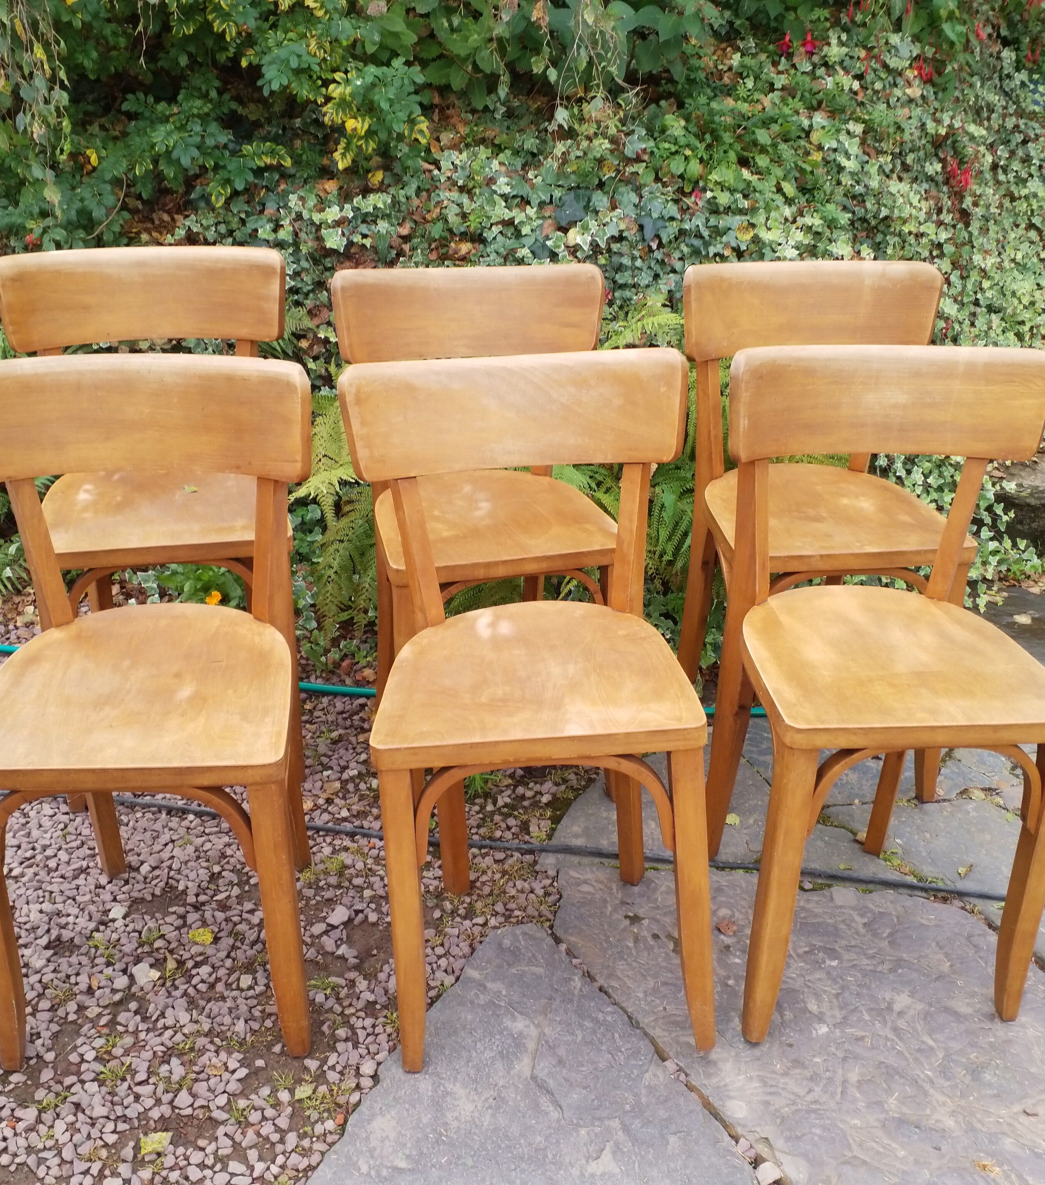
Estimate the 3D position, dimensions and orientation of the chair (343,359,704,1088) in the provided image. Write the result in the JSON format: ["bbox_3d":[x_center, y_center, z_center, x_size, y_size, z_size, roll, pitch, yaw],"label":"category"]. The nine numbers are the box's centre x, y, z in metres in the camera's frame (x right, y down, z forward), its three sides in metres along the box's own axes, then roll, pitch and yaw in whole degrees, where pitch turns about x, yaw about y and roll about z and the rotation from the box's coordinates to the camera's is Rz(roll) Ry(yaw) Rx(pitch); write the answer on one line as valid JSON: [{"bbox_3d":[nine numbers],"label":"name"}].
[{"bbox_3d":[0.015,0.129,1.545,0.430,0.808,0.410,-4,23,0],"label":"chair"}]

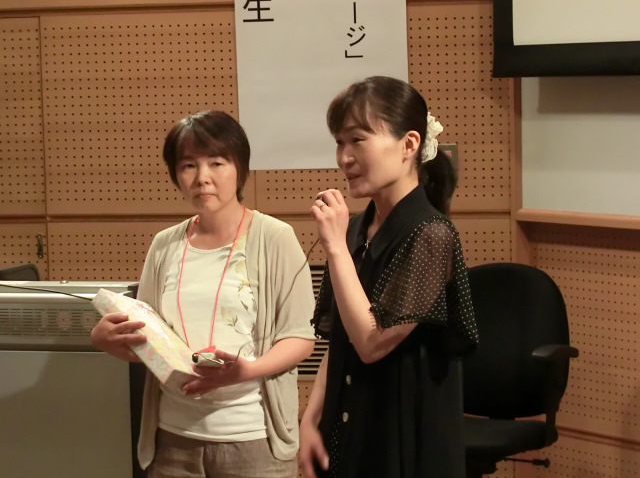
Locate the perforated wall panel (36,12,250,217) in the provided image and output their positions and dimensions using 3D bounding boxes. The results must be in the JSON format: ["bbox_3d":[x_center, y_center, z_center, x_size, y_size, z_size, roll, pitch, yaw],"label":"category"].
[{"bbox_3d":[-0.598,-0.437,7.034,0.757,0.699,0.025,0,6,10],"label":"perforated wall panel"}]

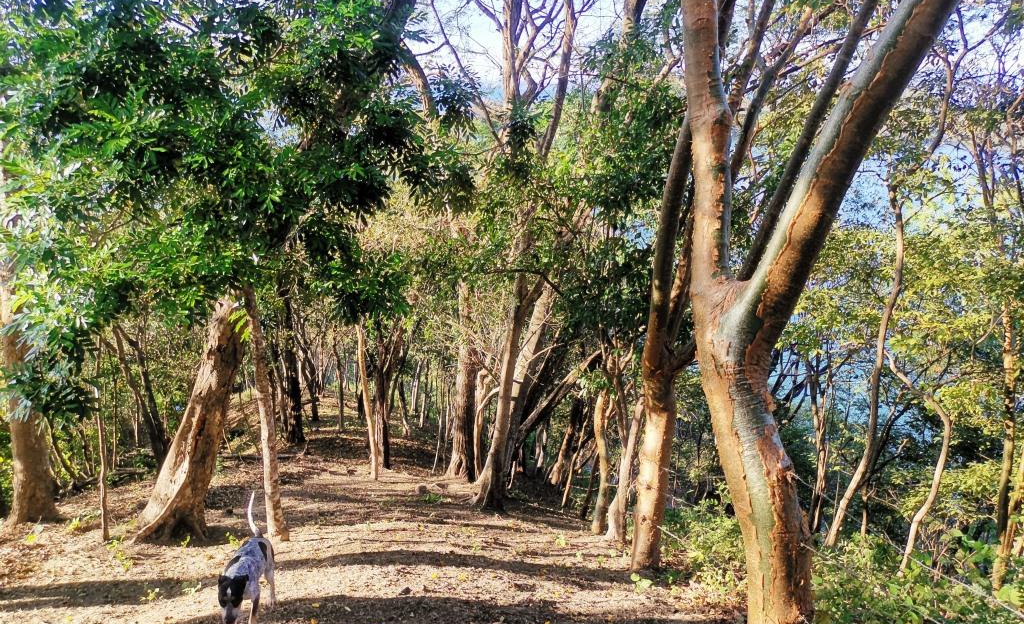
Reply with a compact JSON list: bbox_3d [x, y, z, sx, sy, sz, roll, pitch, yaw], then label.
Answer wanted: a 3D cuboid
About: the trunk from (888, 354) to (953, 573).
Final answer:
[{"bbox_3d":[3.542,1.334,6.703,0.500,1.915,0.300,0,16,0],"label":"trunk"}]

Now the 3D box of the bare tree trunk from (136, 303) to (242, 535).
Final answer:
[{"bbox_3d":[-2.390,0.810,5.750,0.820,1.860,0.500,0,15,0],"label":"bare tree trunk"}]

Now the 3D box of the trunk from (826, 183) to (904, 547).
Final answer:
[{"bbox_3d":[3.732,0.679,8.117,0.253,4.005,0.169,9,18,25],"label":"trunk"}]

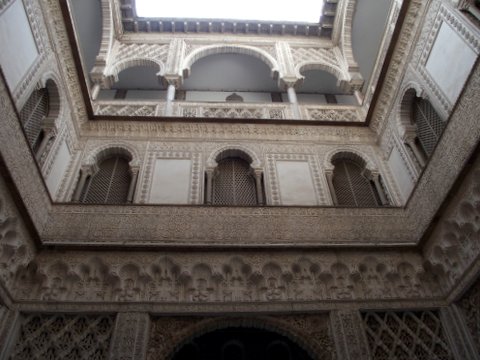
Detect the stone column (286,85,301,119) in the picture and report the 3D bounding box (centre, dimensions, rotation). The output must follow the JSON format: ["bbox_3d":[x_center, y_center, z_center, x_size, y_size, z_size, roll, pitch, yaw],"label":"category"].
[{"bbox_3d":[1.180,-1.617,8.382,0.180,1.377,0.180,1,-45,-3],"label":"stone column"}]

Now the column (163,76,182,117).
[{"bbox_3d":[-1.496,-1.781,8.382,0.360,1.753,0.340,1,-45,-3],"label":"column"}]

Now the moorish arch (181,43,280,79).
[{"bbox_3d":[-0.212,-2.931,9.635,2.238,1.427,0.250,1,-45,-3],"label":"moorish arch"}]

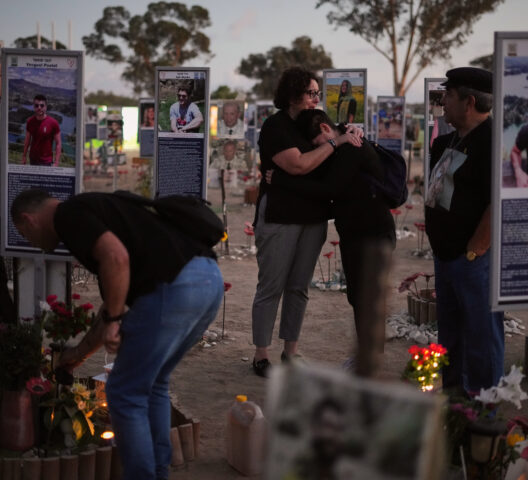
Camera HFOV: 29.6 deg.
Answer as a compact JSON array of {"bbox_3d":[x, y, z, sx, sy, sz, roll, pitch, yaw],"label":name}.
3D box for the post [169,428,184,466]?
[{"bbox_3d":[-0.345,0.822,3.960,0.060,0.138,0.060,1,6,0],"label":"post"}]

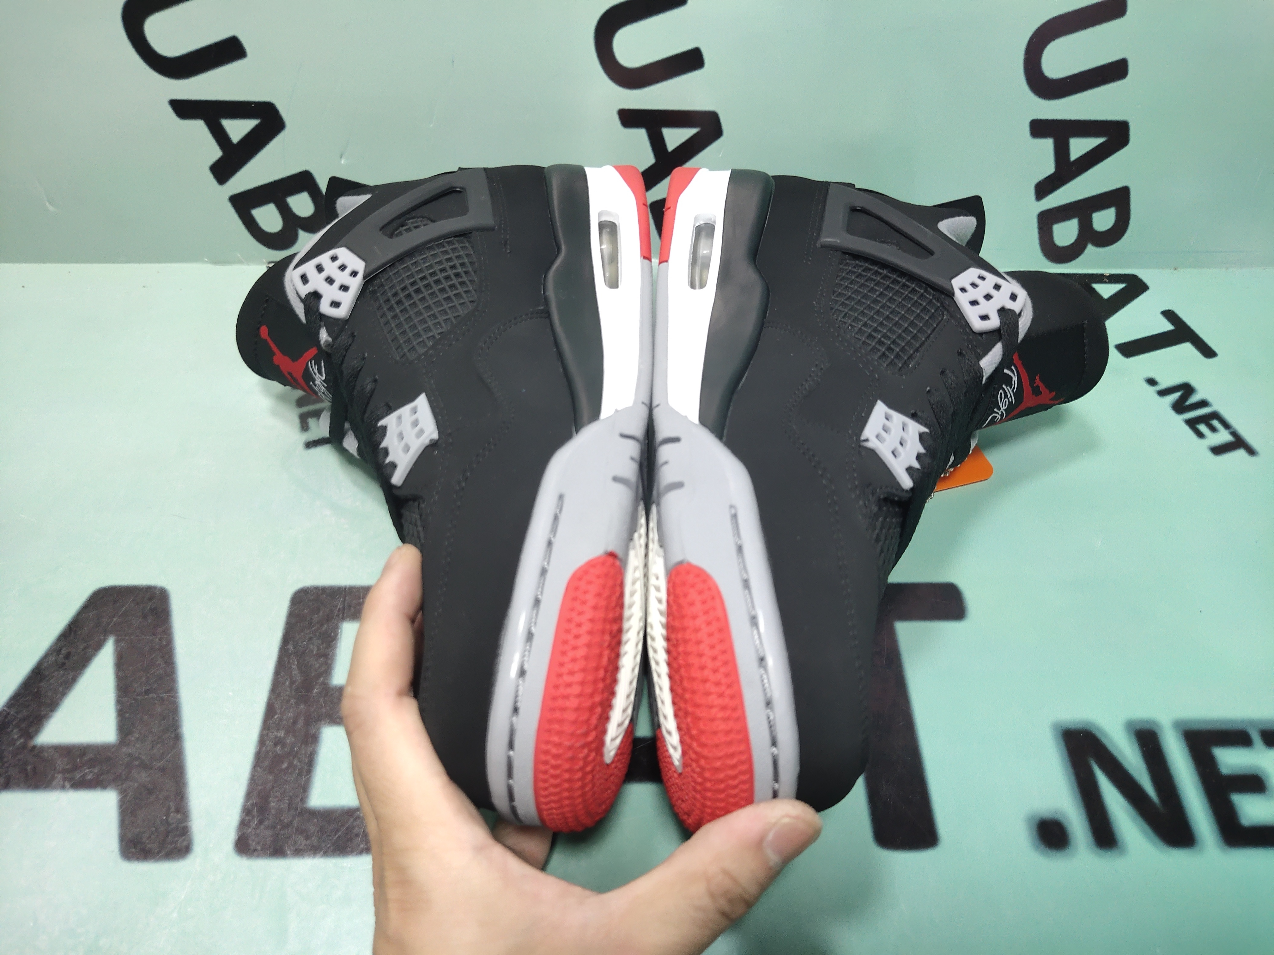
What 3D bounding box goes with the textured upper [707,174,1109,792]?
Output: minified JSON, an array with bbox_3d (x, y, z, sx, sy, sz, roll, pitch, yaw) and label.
[{"bbox_3d":[0.111,-0.011,0.428,0.153,0.100,0.281,-4,53,4],"label":"textured upper"}]

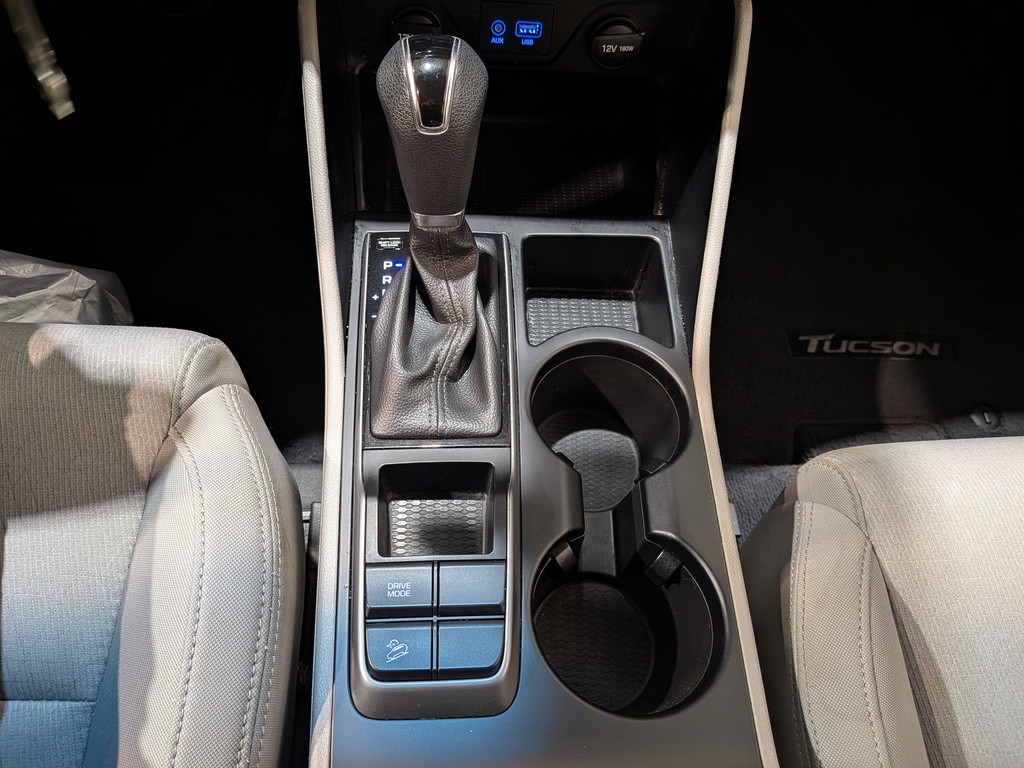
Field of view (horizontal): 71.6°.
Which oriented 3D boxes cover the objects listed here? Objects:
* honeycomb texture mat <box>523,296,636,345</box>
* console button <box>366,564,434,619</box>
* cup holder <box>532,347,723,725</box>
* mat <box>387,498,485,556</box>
[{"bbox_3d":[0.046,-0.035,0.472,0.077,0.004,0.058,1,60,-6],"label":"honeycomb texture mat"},{"bbox_3d":[-0.052,0.096,0.330,0.030,0.008,0.025,1,60,-6],"label":"console button"},{"bbox_3d":[0.051,0.080,0.393,0.090,0.080,0.195,1,60,-6],"label":"cup holder"},{"bbox_3d":[-0.040,0.079,0.380,0.052,0.004,0.040,1,60,-6],"label":"mat"}]

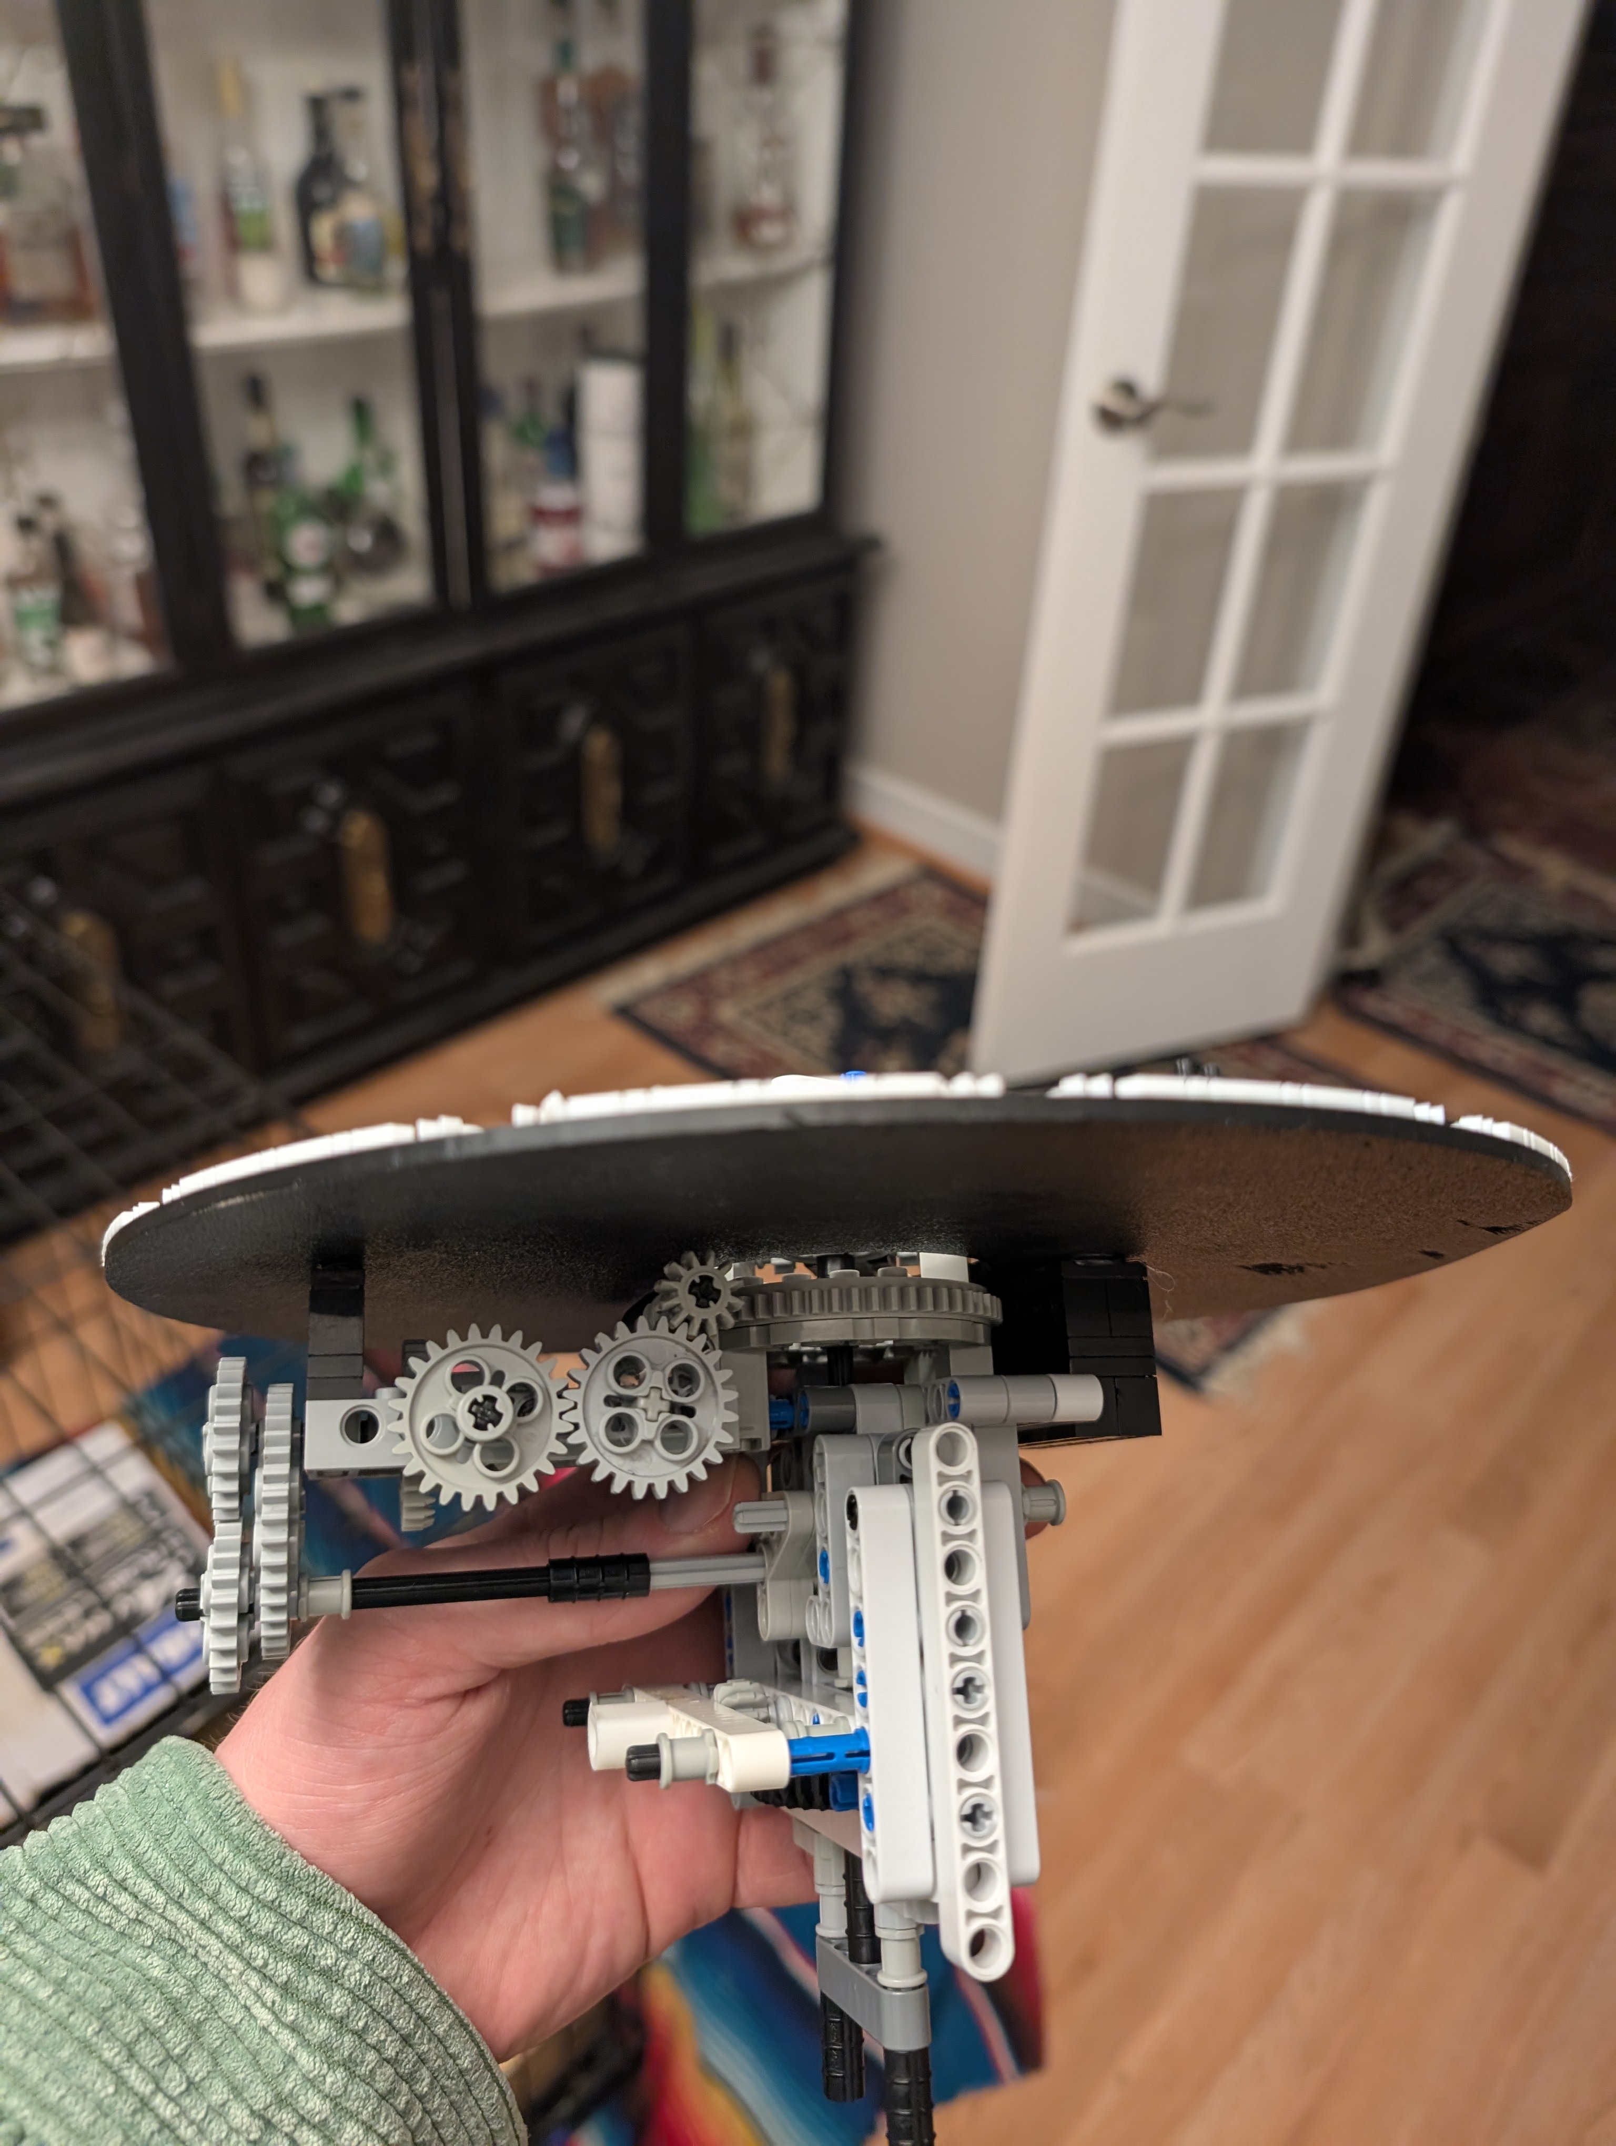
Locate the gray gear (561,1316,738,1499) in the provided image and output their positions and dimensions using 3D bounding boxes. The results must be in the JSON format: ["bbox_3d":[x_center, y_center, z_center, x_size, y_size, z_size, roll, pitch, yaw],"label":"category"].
[{"bbox_3d":[-0.023,0.049,0.216,0.025,0.008,0.025,2,75,-16],"label":"gray gear"}]

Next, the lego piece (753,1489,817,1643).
[{"bbox_3d":[-0.003,0.079,0.238,0.004,0.023,0.024,2,75,-16],"label":"lego piece"}]

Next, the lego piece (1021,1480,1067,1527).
[{"bbox_3d":[0.037,0.070,0.244,0.008,0.007,0.007,2,75,-16],"label":"lego piece"}]

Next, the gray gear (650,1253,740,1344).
[{"bbox_3d":[-0.016,0.034,0.223,0.013,0.008,0.013,2,75,-16],"label":"gray gear"}]

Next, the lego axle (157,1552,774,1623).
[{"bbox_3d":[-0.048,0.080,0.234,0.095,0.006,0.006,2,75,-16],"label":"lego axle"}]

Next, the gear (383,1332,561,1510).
[{"bbox_3d":[-0.046,0.048,0.210,0.025,0.008,0.025,2,75,-16],"label":"gear"}]

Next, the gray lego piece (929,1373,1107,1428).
[{"bbox_3d":[0.034,0.053,0.241,0.024,0.015,0.007,2,75,-16],"label":"gray lego piece"}]

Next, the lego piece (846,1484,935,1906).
[{"bbox_3d":[0.011,0.088,0.214,0.008,0.007,0.055,2,75,-16],"label":"lego piece"}]

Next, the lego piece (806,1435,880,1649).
[{"bbox_3d":[0.005,0.074,0.238,0.008,0.016,0.032,2,75,-16],"label":"lego piece"}]

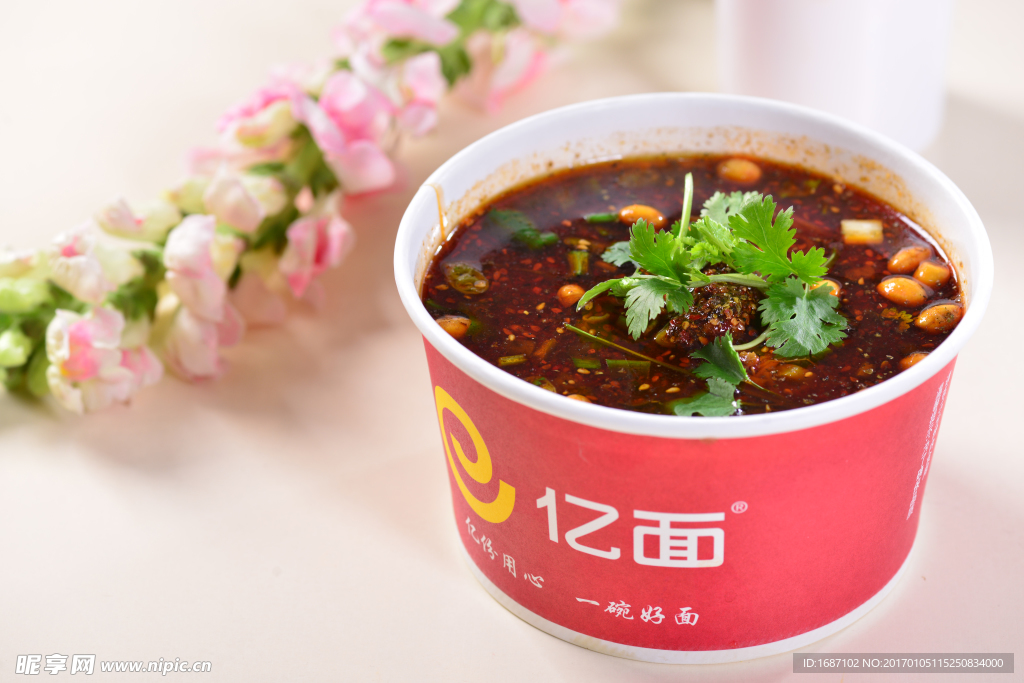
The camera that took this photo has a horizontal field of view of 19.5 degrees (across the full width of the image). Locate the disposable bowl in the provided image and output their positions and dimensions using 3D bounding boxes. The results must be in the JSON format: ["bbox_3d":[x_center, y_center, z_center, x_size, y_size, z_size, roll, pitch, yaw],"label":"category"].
[{"bbox_3d":[0.047,0.011,0.794,0.155,0.086,0.155,0,37,0],"label":"disposable bowl"}]

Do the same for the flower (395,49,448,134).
[{"bbox_3d":[-0.029,-0.079,0.947,0.019,0.023,0.016,30,47,35],"label":"flower"}]

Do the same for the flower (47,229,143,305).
[{"bbox_3d":[-0.120,-0.022,0.859,0.027,0.018,0.018,12,38,16],"label":"flower"}]

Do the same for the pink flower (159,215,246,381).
[{"bbox_3d":[-0.089,-0.013,0.863,0.025,0.043,0.025,-23,42,-27],"label":"pink flower"}]

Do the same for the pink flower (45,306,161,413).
[{"bbox_3d":[-0.116,0.005,0.846,0.033,0.025,0.025,-1,37,0],"label":"pink flower"}]

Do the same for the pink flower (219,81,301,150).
[{"bbox_3d":[-0.078,-0.070,0.923,0.026,0.017,0.017,26,44,31],"label":"pink flower"}]

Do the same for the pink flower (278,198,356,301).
[{"bbox_3d":[-0.058,-0.028,0.886,0.023,0.025,0.025,-27,44,-31],"label":"pink flower"}]

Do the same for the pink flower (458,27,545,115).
[{"bbox_3d":[-0.003,-0.088,0.966,0.023,0.023,0.030,26,44,31],"label":"pink flower"}]

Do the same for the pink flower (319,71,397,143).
[{"bbox_3d":[-0.048,-0.072,0.919,0.023,0.019,0.019,-20,41,-24],"label":"pink flower"}]

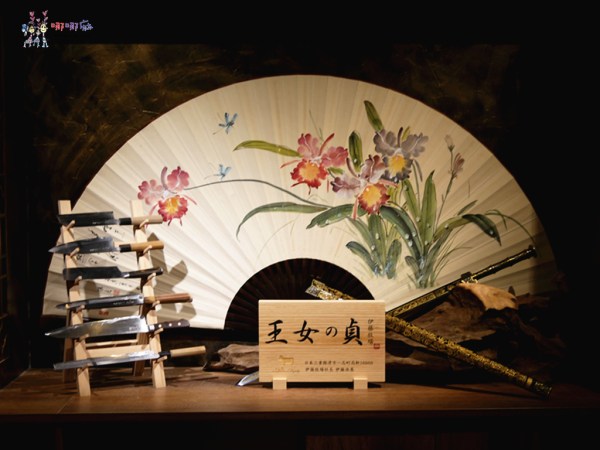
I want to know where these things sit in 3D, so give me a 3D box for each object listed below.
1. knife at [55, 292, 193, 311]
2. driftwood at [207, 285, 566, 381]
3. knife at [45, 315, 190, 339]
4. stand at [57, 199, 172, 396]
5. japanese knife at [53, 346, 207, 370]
[{"bbox_3d":[-0.451,0.203,2.345,0.367,0.030,0.024,-1,-20,-29],"label":"knife"},{"bbox_3d":[0.246,0.298,2.562,0.980,0.247,0.250,0,0,0],"label":"driftwood"},{"bbox_3d":[-0.460,0.261,2.315,0.386,0.046,0.024,-1,-21,-29],"label":"knife"},{"bbox_3d":[-0.492,0.180,2.379,0.226,0.485,0.233,0,0,-29],"label":"stand"},{"bbox_3d":[-0.425,0.343,2.298,0.405,0.031,0.024,-2,-20,-29],"label":"japanese knife"}]

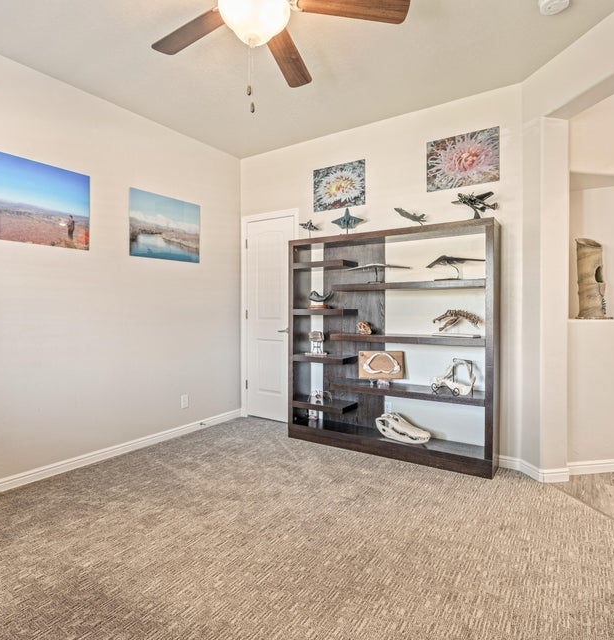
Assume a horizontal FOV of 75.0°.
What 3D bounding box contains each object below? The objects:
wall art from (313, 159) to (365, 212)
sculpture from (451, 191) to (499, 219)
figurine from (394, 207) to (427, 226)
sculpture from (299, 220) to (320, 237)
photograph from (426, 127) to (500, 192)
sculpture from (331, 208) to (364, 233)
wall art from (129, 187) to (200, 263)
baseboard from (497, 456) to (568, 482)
[{"bbox_3d":[0.281,-1.192,3.574,0.520,0.386,0.020,1,2,34],"label":"wall art"},{"bbox_3d":[1.176,-0.767,2.793,0.280,0.182,0.370,-1,2,-20],"label":"sculpture"},{"bbox_3d":[0.785,-0.768,3.045,0.235,0.169,0.170,0,2,6],"label":"figurine"},{"bbox_3d":[0.025,-0.776,3.537,0.175,0.159,0.205,0,2,-3],"label":"sculpture"},{"bbox_3d":[1.155,-1.191,2.989,0.518,0.385,0.020,1,2,34],"label":"photograph"},{"bbox_3d":[0.343,-0.792,3.330,0.262,0.202,0.310,0,2,7],"label":"sculpture"},{"bbox_3d":[-1.202,-0.793,3.480,0.020,0.541,0.717,1,2,34],"label":"wall art"},{"bbox_3d":[1.540,1.026,2.715,0.430,0.086,0.150,1,2,34],"label":"baseboard"}]

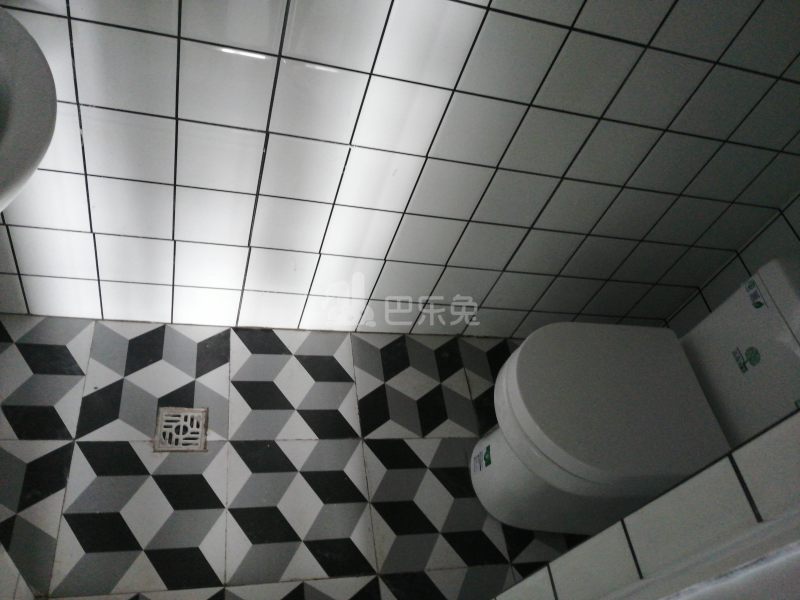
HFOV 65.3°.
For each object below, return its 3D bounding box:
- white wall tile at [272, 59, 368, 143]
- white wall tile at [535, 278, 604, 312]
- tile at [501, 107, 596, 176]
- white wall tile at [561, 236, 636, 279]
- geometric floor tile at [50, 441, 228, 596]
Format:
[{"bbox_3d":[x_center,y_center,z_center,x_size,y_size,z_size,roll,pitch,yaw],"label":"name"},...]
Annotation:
[{"bbox_3d":[-0.141,-0.338,1.074,0.147,0.146,0.010,4,51,-18],"label":"white wall tile"},{"bbox_3d":[0.443,-0.014,1.639,0.148,0.148,0.010,4,51,-18],"label":"white wall tile"},{"bbox_3d":[0.286,-0.306,1.210,0.148,0.148,0.010,4,51,-18],"label":"tile"},{"bbox_3d":[0.483,-0.105,1.527,0.148,0.148,0.010,4,51,-18],"label":"white wall tile"},{"bbox_3d":[-0.492,0.413,1.221,0.299,0.010,0.299,4,51,-18],"label":"geometric floor tile"}]

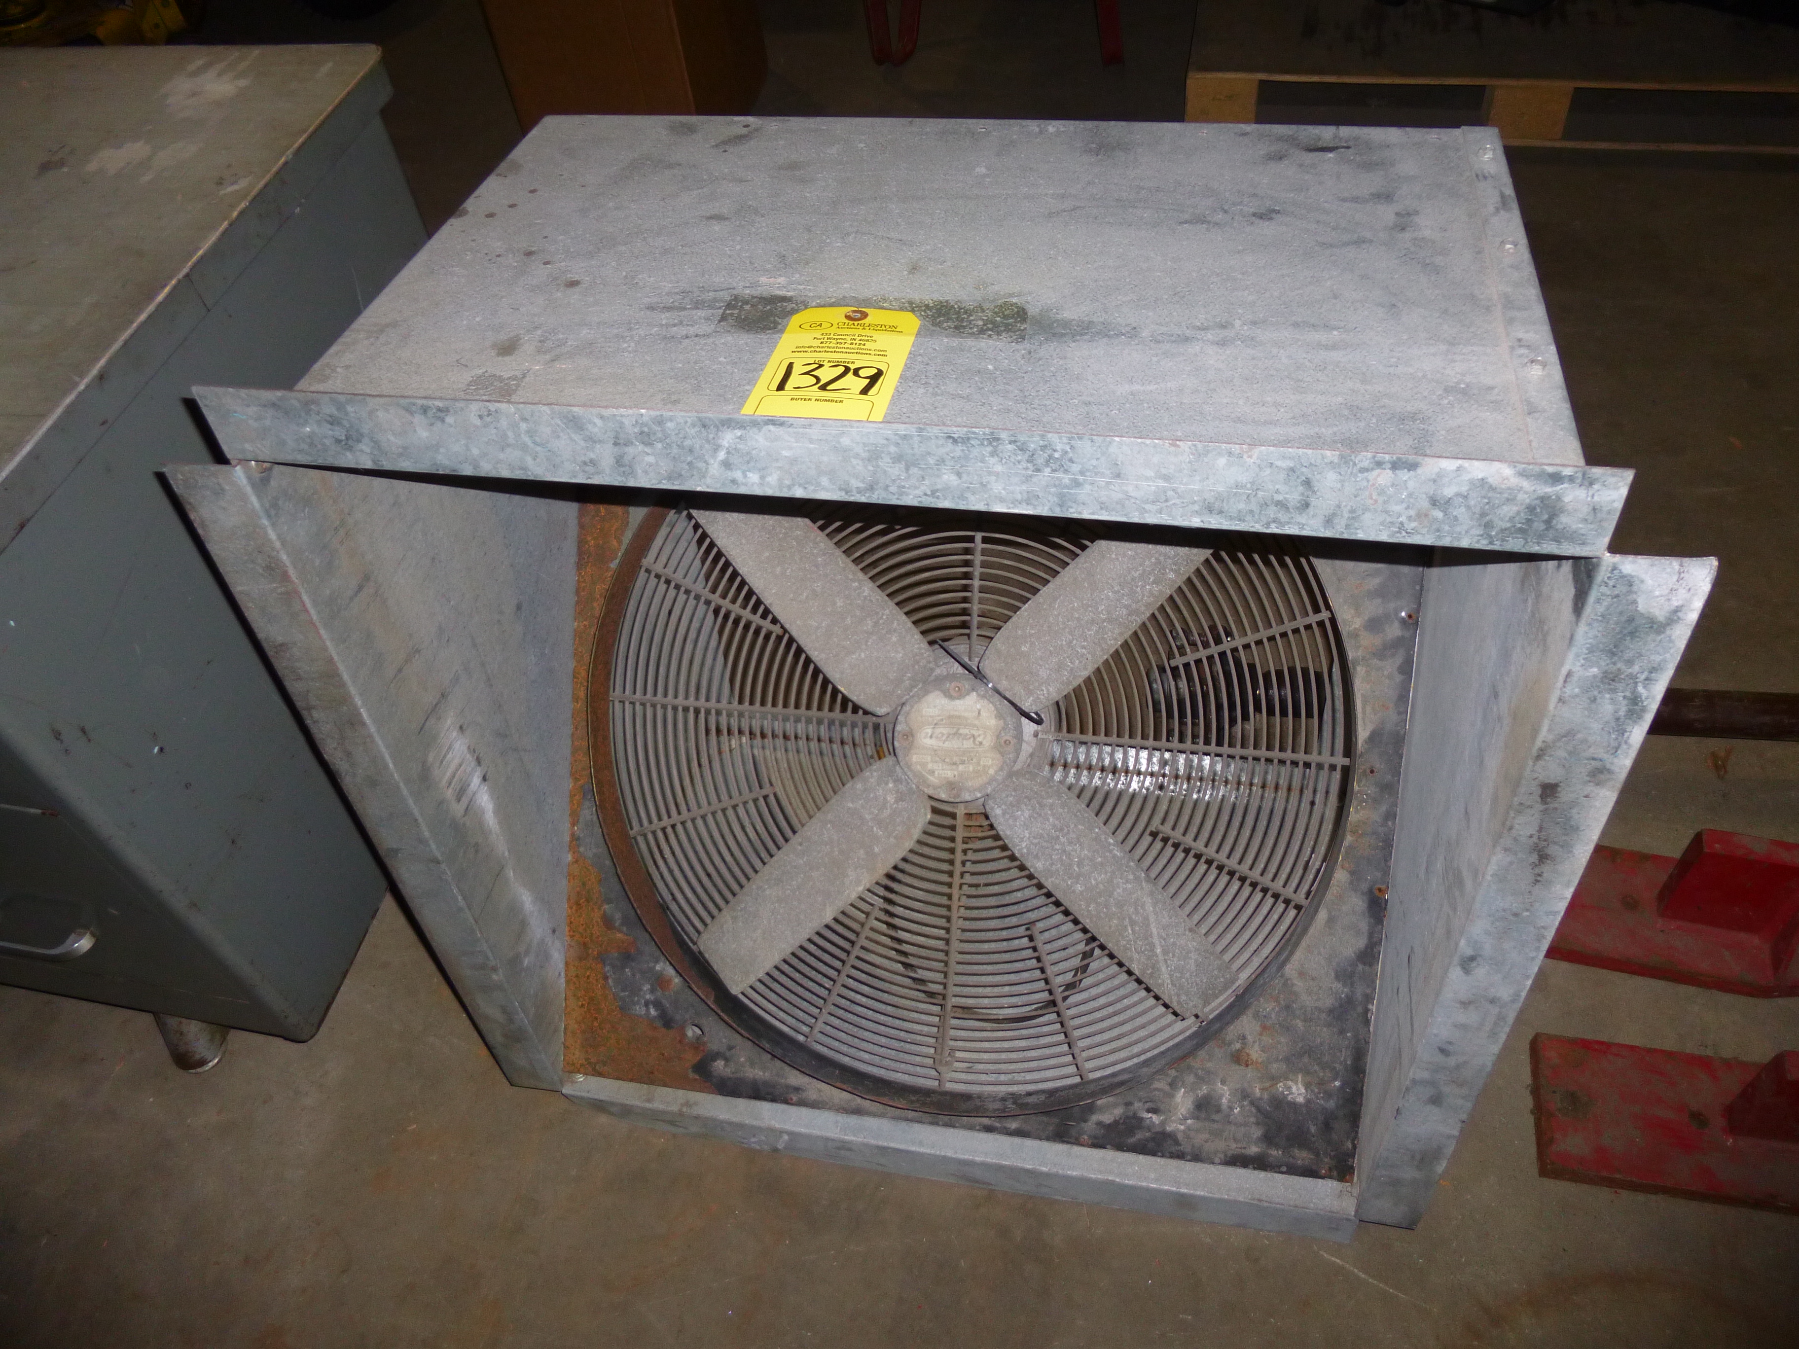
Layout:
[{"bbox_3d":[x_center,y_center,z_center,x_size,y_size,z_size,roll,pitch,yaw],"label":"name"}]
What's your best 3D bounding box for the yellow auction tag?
[{"bbox_3d":[-0.040,-0.165,0.728,0.080,0.002,0.160,5,45,12],"label":"yellow auction tag"}]

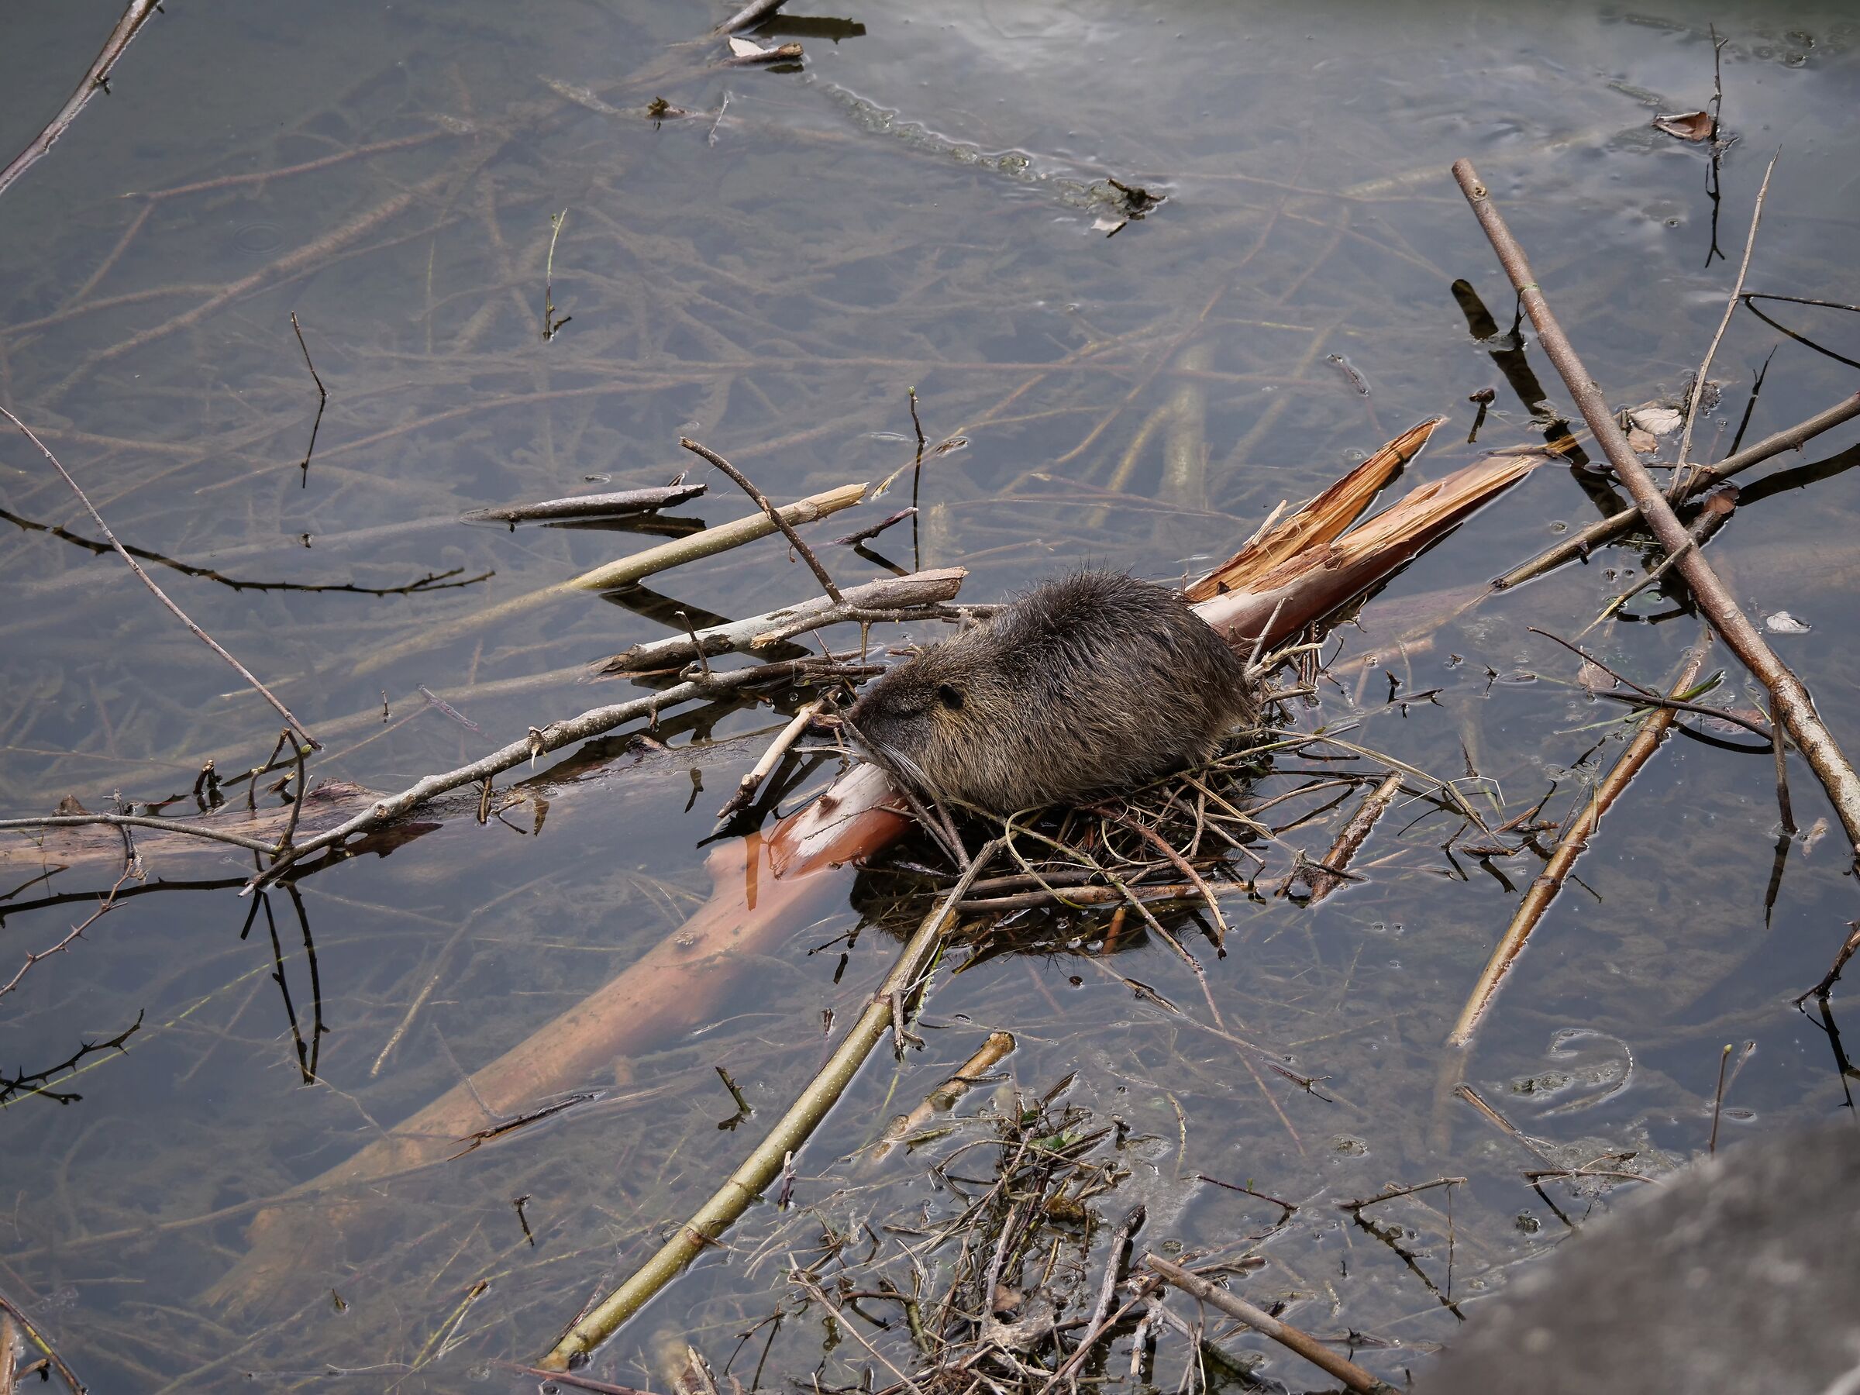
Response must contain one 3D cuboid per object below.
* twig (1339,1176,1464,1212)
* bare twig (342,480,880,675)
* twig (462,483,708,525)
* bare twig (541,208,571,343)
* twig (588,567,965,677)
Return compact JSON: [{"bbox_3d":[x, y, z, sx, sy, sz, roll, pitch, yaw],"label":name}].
[{"bbox_3d":[0.432,0.453,9.812,0.155,0.016,0.018,-14,19,42],"label":"twig"},{"bbox_3d":[-0.322,-0.103,10.768,0.575,0.045,0.045,-24,32,10],"label":"bare twig"},{"bbox_3d":[-0.351,-0.195,10.899,0.250,0.030,0.030,-6,33,3],"label":"twig"},{"bbox_3d":[-0.389,-0.444,11.247,0.018,0.020,0.165,8,57,-2],"label":"bare twig"},{"bbox_3d":[-0.152,-0.067,10.623,0.390,0.042,0.040,-13,32,10],"label":"twig"}]

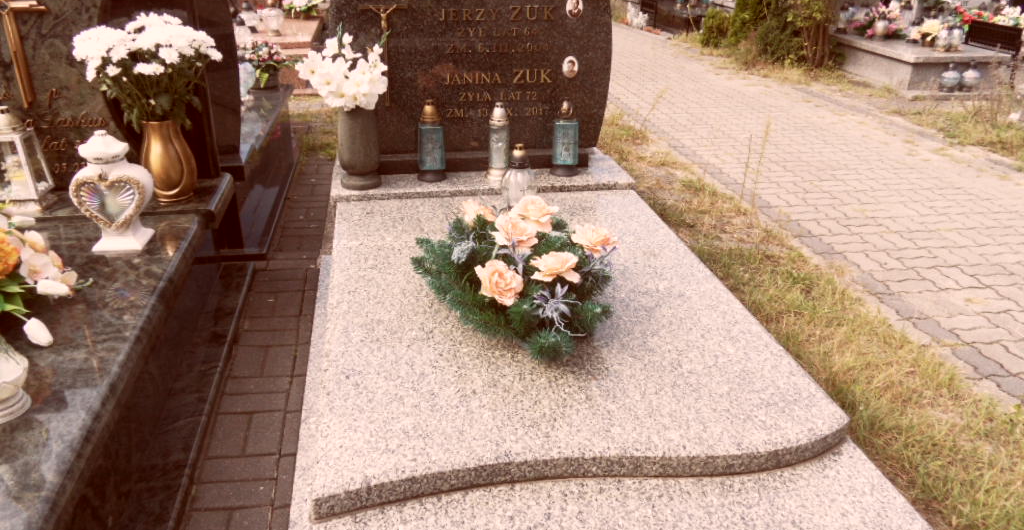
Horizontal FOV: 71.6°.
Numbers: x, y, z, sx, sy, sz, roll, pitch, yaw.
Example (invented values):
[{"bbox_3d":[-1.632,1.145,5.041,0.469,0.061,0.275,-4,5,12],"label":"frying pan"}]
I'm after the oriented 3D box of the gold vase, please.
[{"bbox_3d":[-1.183,-0.351,2.428,0.175,0.261,0.175,-4,27,-10],"label":"gold vase"}]

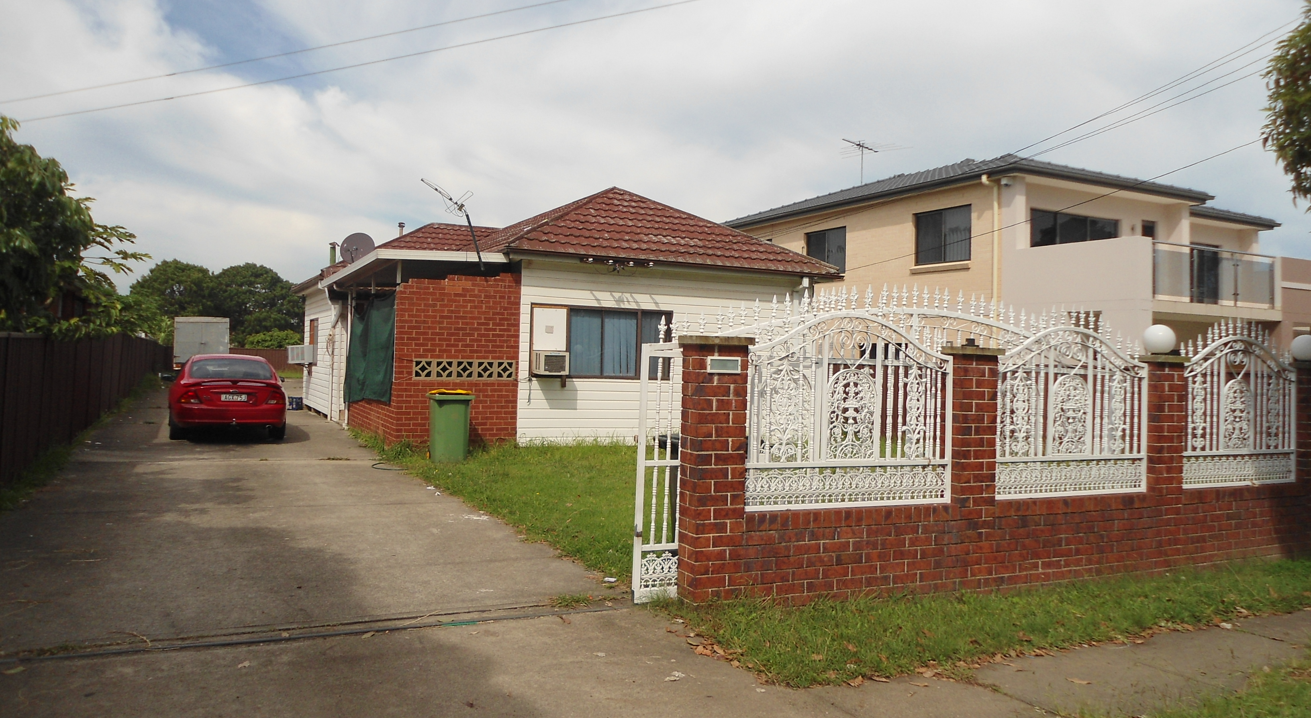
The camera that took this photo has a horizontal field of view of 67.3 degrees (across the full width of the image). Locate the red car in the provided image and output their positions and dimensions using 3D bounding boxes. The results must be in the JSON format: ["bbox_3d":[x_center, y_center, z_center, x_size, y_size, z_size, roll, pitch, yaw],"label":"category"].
[{"bbox_3d":[-7.660,0.631,17.710,1.870,1.430,4.900,2,0,-25],"label":"red car"}]

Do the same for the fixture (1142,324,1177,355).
[{"bbox_3d":[4.290,-0.165,8.370,0.250,0.260,0.250,2,0,-28],"label":"fixture"}]

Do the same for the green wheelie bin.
[{"bbox_3d":[-2.980,0.962,14.300,0.580,1.070,0.730,2,0,-25],"label":"green wheelie bin"}]

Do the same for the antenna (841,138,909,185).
[{"bbox_3d":[6.470,-6.120,30.800,2.400,1.550,2.000,1,0,42],"label":"antenna"}]

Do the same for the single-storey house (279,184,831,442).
[{"bbox_3d":[-3.370,-0.953,22.370,8.200,4.870,14.200,2,0,-25],"label":"single-storey house"}]

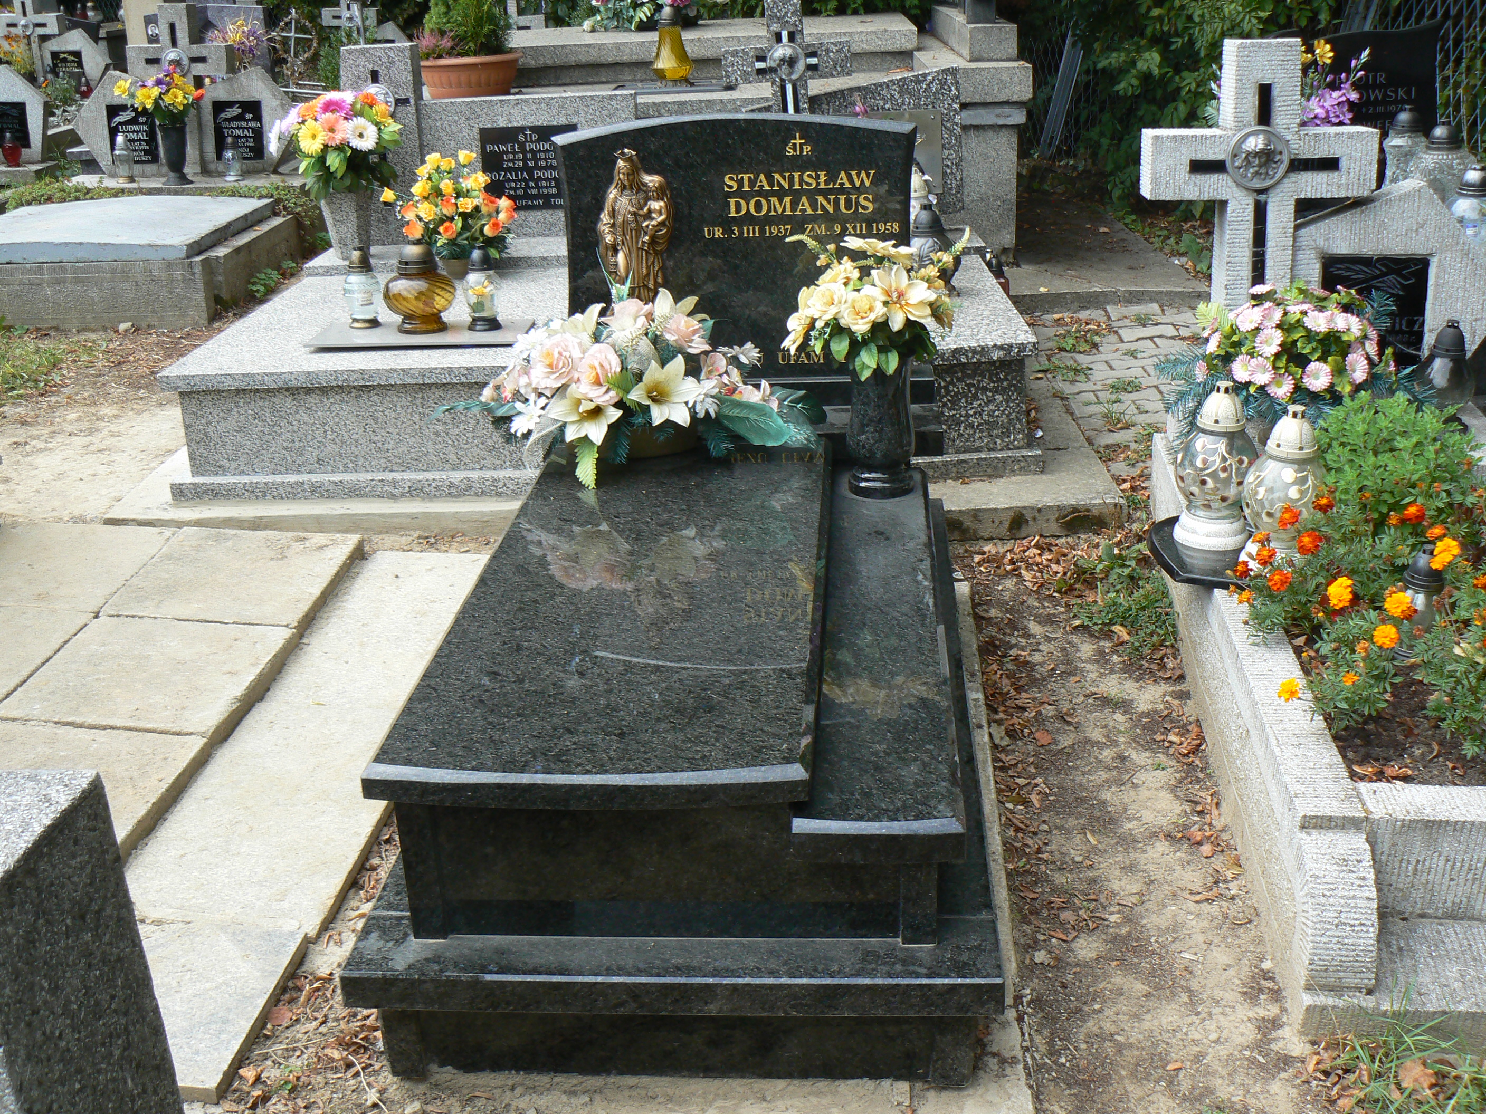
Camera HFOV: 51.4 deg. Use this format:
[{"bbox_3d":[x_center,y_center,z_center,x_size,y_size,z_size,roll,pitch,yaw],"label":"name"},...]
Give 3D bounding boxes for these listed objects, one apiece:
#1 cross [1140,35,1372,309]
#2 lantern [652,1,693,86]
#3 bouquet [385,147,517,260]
[{"bbox_3d":[1.251,-0.827,3.784,0.526,0.831,0.131,-1,22,5],"label":"cross"},{"bbox_3d":[-0.287,-2.061,6.208,0.170,0.306,0.170,-1,22,5],"label":"lantern"},{"bbox_3d":[-1.079,-1.279,5.646,0.493,0.411,0.397,-2,22,2],"label":"bouquet"}]

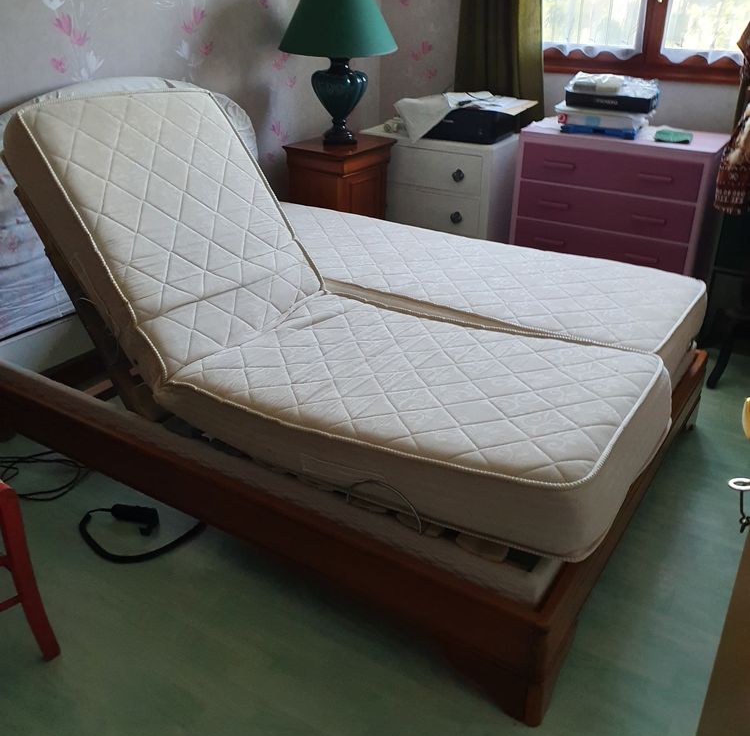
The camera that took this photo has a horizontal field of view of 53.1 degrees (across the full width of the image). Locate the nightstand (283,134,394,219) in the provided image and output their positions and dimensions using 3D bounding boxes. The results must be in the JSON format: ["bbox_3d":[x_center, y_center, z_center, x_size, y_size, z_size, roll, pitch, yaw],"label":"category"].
[{"bbox_3d":[-0.159,-0.755,3.843,0.352,0.775,0.450,17,33,30],"label":"nightstand"}]

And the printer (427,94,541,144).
[{"bbox_3d":[0.450,-1.235,3.721,0.442,0.150,0.305,17,33,30],"label":"printer"}]

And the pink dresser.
[{"bbox_3d":[1.139,-0.674,3.568,0.842,0.856,0.431,17,33,30],"label":"pink dresser"}]

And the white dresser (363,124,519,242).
[{"bbox_3d":[0.330,-0.863,4.018,0.759,0.783,0.341,17,33,30],"label":"white dresser"}]

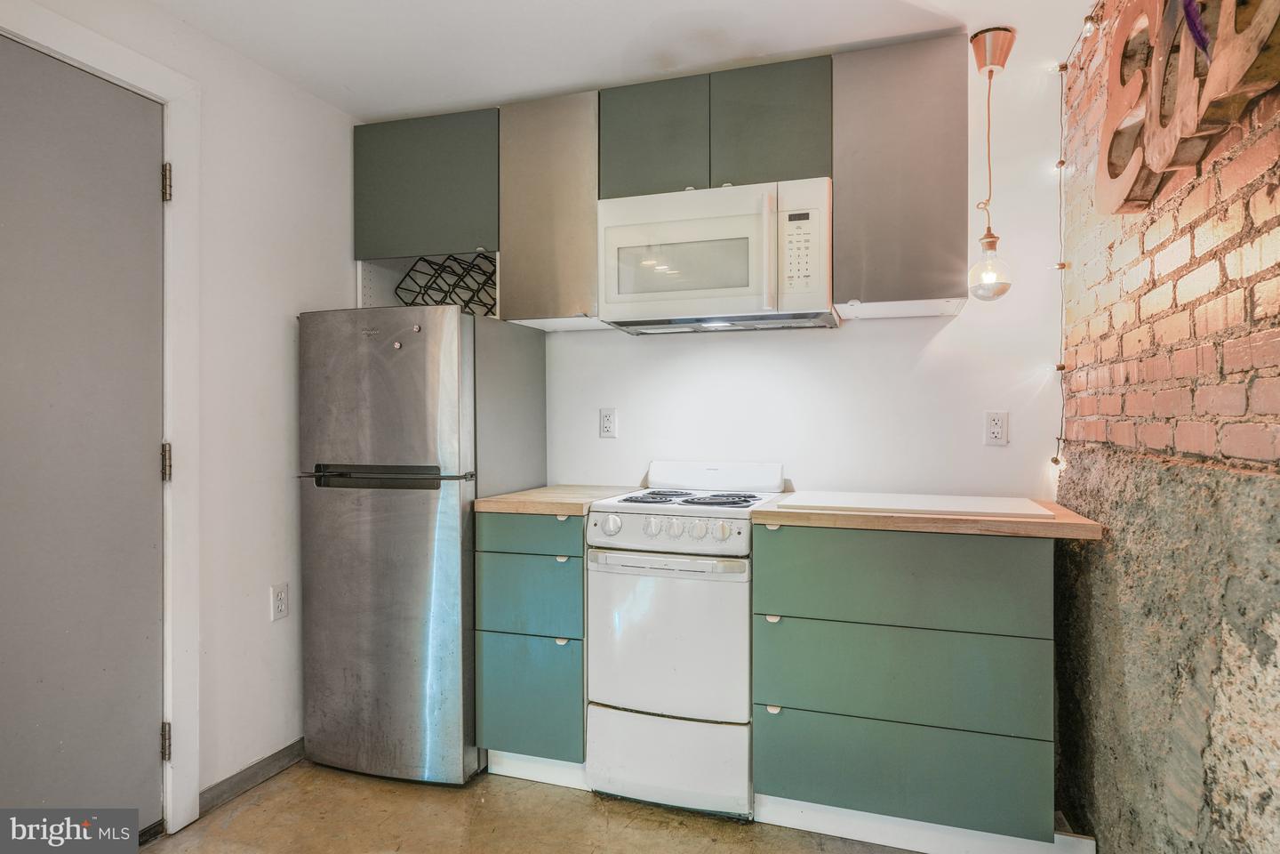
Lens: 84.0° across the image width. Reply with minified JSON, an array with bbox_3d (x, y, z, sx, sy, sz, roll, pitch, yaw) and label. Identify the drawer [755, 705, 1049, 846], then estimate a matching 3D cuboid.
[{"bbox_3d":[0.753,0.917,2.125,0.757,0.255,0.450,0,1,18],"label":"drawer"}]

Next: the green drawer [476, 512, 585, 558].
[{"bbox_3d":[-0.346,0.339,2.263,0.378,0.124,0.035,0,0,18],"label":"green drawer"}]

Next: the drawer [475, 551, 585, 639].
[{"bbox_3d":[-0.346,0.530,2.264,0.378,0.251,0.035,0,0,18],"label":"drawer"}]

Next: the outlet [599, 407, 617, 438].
[{"bbox_3d":[-0.128,-0.013,2.819,0.070,0.115,0.009,0,1,18],"label":"outlet"}]

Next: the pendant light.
[{"bbox_3d":[1.024,-0.754,2.073,0.126,0.780,0.126,0,1,18],"label":"pendant light"}]

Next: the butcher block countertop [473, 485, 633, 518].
[{"bbox_3d":[-0.256,0.253,2.536,0.377,0.038,0.631,0,1,18],"label":"butcher block countertop"}]

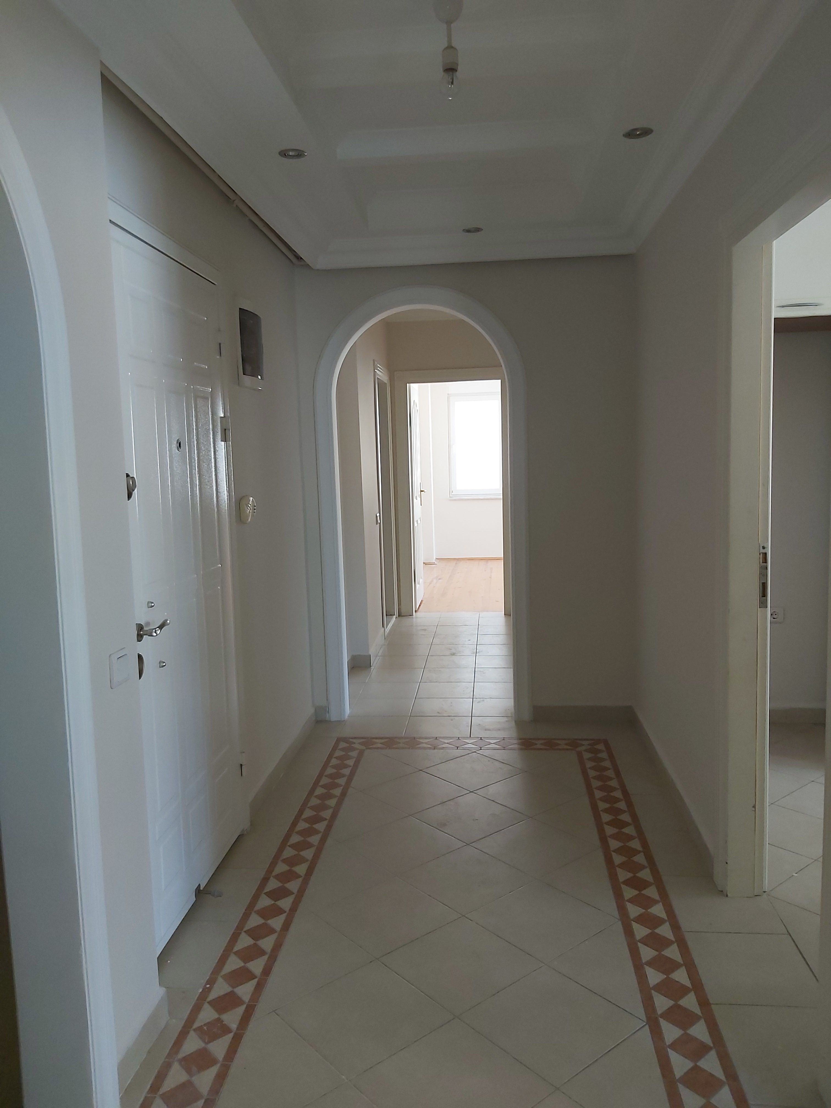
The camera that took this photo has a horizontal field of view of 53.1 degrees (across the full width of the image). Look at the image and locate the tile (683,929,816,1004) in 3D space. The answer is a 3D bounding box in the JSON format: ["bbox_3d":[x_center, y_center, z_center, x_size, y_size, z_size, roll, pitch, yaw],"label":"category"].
[{"bbox_3d":[0.925,1.135,2.274,0.302,0.010,0.325,-1,7,5],"label":"tile"}]

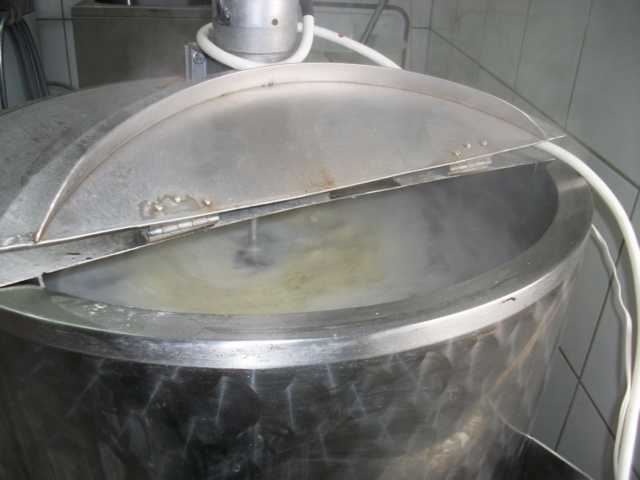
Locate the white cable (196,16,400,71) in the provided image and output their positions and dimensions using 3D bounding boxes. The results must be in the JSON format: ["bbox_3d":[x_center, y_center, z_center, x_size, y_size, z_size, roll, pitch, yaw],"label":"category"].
[{"bbox_3d":[-0.023,-0.234,0.681,0.248,0.072,0.144,3,27,0],"label":"white cable"}]

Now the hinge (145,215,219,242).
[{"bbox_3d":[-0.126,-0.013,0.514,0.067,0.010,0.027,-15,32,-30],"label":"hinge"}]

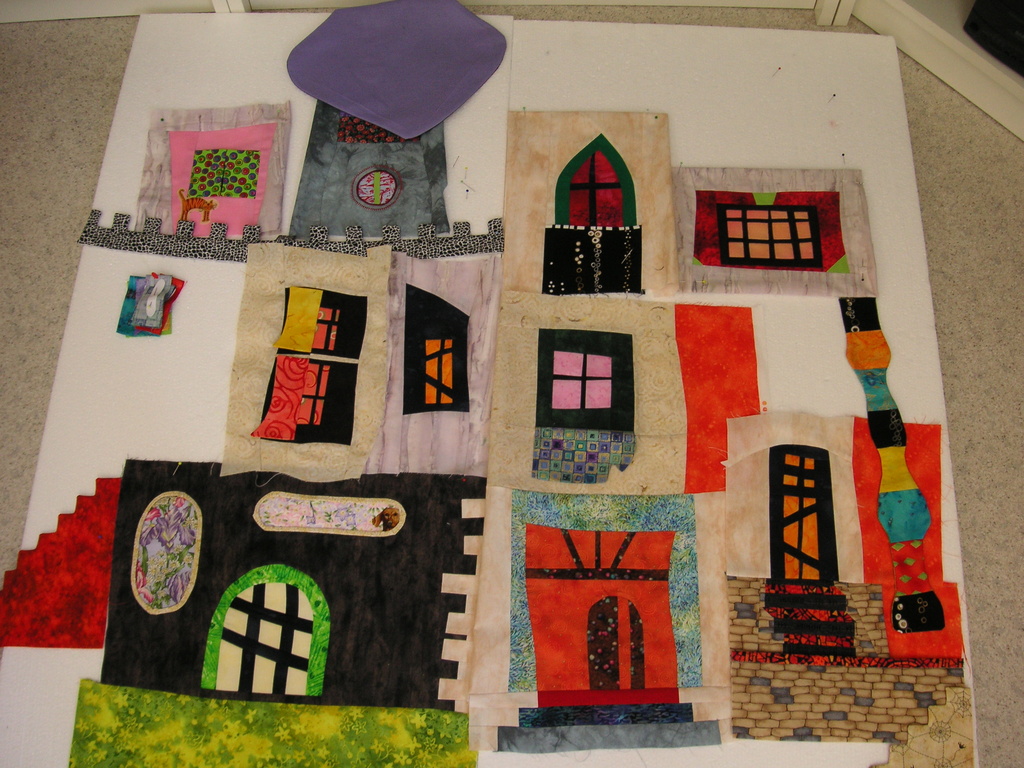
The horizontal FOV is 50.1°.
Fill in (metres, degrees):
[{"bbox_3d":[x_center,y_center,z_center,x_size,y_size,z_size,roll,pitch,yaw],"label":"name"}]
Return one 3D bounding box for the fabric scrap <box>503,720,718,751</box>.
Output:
[{"bbox_3d":[0.114,0.413,1.285,0.260,0.006,0.031,-1,68,0],"label":"fabric scrap"}]

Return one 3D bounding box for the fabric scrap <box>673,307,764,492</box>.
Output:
[{"bbox_3d":[0.276,0.015,1.446,0.107,0.006,0.268,1,68,1],"label":"fabric scrap"}]

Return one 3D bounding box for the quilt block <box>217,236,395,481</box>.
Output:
[{"bbox_3d":[-0.275,-0.036,1.476,0.199,0.006,0.343,1,68,1],"label":"quilt block"}]

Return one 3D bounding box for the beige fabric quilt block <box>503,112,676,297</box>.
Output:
[{"bbox_3d":[0.119,-0.280,1.673,0.258,0.010,0.324,2,67,1],"label":"beige fabric quilt block"}]

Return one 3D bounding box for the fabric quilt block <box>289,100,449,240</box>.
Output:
[{"bbox_3d":[-0.199,-0.323,1.592,0.225,0.006,0.246,1,68,1],"label":"fabric quilt block"}]

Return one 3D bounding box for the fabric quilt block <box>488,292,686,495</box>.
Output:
[{"bbox_3d":[0.106,0.010,1.451,0.253,0.006,0.281,3,68,2],"label":"fabric quilt block"}]

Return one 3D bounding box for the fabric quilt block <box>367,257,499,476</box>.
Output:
[{"bbox_3d":[-0.102,-0.035,1.472,0.160,0.006,0.327,2,68,2],"label":"fabric quilt block"}]

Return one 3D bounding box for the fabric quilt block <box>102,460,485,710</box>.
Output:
[{"bbox_3d":[-0.276,0.242,1.361,0.465,0.006,0.293,3,68,2],"label":"fabric quilt block"}]

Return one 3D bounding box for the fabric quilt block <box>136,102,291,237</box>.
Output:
[{"bbox_3d":[-0.433,-0.313,1.592,0.207,0.006,0.227,-2,68,0],"label":"fabric quilt block"}]

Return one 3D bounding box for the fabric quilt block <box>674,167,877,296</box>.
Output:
[{"bbox_3d":[0.367,-0.218,1.540,0.270,0.006,0.204,1,68,1],"label":"fabric quilt block"}]

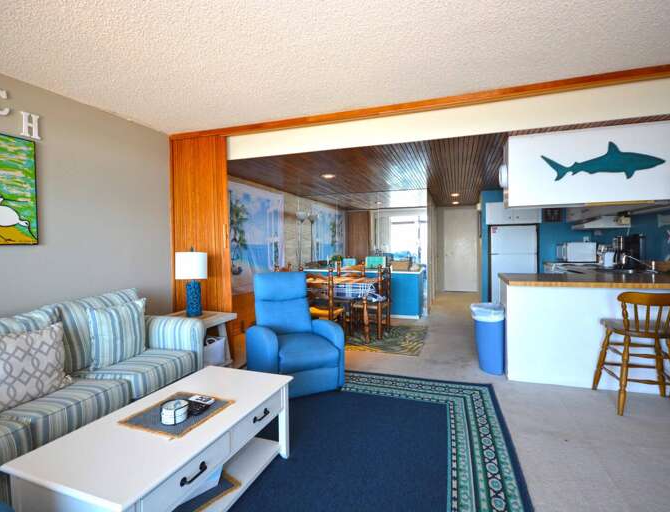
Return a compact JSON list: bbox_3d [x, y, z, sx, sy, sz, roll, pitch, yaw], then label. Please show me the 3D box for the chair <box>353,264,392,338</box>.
[{"bbox_3d":[0.474,0.594,4.706,0.500,0.980,0.460,0,2,19],"label":"chair"}]

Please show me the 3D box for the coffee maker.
[{"bbox_3d":[3.504,-0.039,4.073,0.290,0.370,0.210,0,2,19],"label":"coffee maker"}]

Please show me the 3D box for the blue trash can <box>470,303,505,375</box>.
[{"bbox_3d":[1.517,0.797,3.417,0.330,0.640,0.330,0,2,19],"label":"blue trash can"}]

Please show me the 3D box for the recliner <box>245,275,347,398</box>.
[{"bbox_3d":[-0.450,0.666,3.202,0.770,0.980,0.860,-2,2,-22],"label":"recliner"}]

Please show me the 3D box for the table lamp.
[{"bbox_3d":[-1.429,0.260,3.481,0.320,0.680,0.320,0,2,19],"label":"table lamp"}]

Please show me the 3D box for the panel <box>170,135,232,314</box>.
[{"bbox_3d":[-1.504,-0.084,3.874,0.780,2.450,0.100,0,2,19],"label":"panel"}]

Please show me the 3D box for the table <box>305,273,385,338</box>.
[{"bbox_3d":[0.171,0.703,4.870,1.000,0.760,1.050,0,2,19],"label":"table"}]

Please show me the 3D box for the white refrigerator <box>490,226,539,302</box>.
[{"bbox_3d":[3.218,0.194,6.220,0.700,1.580,0.700,0,2,19],"label":"white refrigerator"}]

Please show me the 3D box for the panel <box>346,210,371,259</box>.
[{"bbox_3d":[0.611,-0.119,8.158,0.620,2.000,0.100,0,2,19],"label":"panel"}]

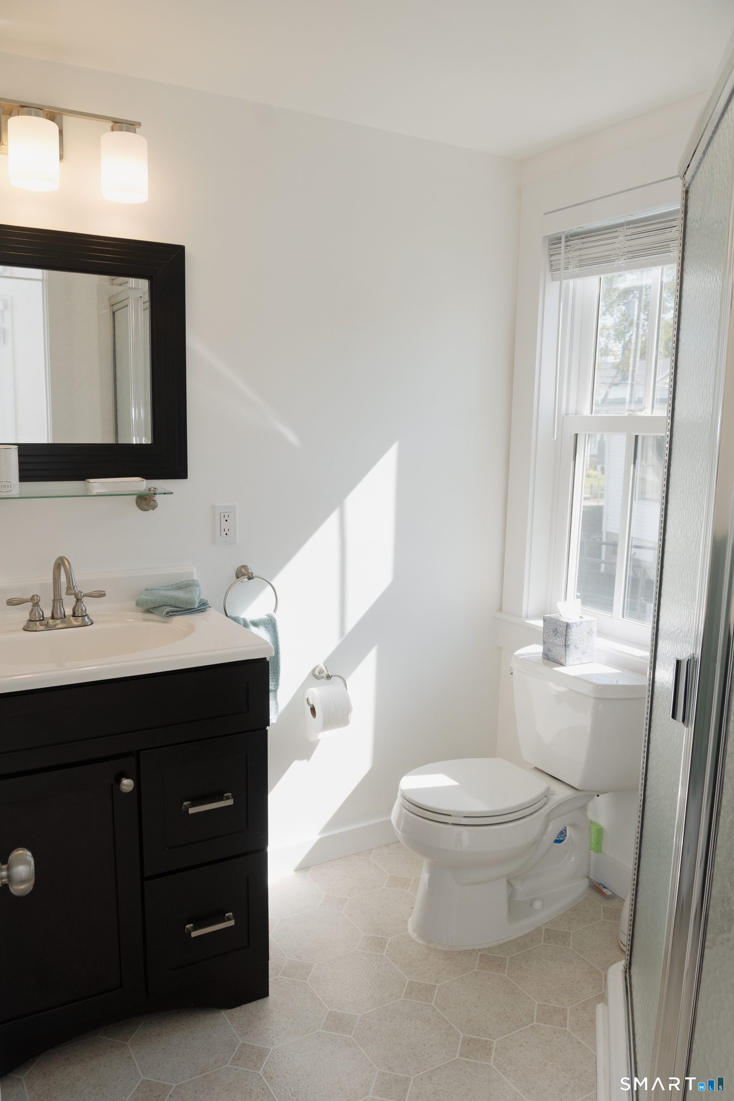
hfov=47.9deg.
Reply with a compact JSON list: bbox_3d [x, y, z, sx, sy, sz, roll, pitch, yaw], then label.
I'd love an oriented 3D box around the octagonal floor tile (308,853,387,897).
[{"bbox_3d":[-0.054,1.032,2.611,0.225,0.010,0.225,-4,9,-30],"label":"octagonal floor tile"}]

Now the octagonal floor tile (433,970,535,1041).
[{"bbox_3d":[0.293,1.129,2.052,0.231,0.010,0.228,-4,9,-30],"label":"octagonal floor tile"}]

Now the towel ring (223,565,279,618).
[{"bbox_3d":[-0.344,0.139,2.424,0.166,0.189,0.066,-4,9,-31],"label":"towel ring"}]

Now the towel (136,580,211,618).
[{"bbox_3d":[-0.526,0.136,2.267,0.190,0.070,0.135,-3,9,-28],"label":"towel"}]

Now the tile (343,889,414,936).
[{"bbox_3d":[0.060,1.060,2.416,0.225,0.010,0.225,-4,9,-30],"label":"tile"}]

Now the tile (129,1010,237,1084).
[{"bbox_3d":[-0.419,1.140,1.896,0.231,0.010,0.228,-4,9,-30],"label":"tile"}]

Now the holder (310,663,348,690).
[{"bbox_3d":[-0.136,0.419,2.580,0.146,0.117,0.086,-4,9,-31],"label":"holder"}]

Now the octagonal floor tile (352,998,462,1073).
[{"bbox_3d":[0.093,1.129,1.913,0.225,0.010,0.225,-4,9,-30],"label":"octagonal floor tile"}]

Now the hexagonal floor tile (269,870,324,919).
[{"bbox_3d":[-0.251,1.045,2.497,0.225,0.010,0.225,-4,9,-30],"label":"hexagonal floor tile"}]

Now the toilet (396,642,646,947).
[{"bbox_3d":[0.392,0.711,2.401,0.735,0.725,0.455,-4,9,-31],"label":"toilet"}]

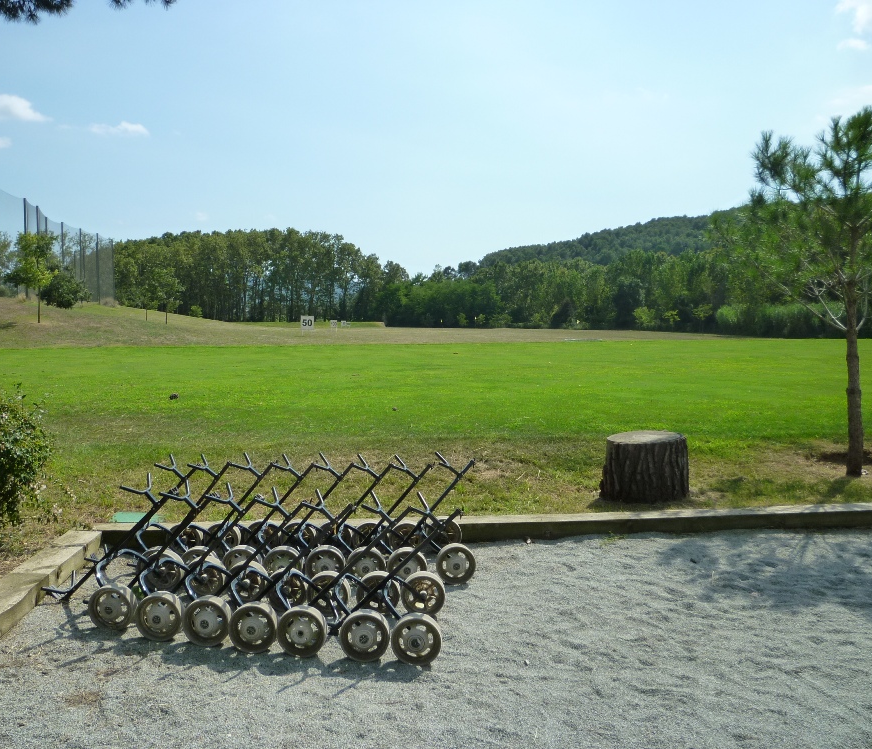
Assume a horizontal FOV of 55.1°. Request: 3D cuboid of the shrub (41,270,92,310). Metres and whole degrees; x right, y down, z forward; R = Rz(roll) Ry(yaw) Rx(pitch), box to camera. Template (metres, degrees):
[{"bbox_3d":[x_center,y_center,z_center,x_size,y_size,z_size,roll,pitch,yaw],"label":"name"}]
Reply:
[{"bbox_3d":[-24.300,-5.600,55.000,3.100,2.500,2.900,0,4,0],"label":"shrub"}]

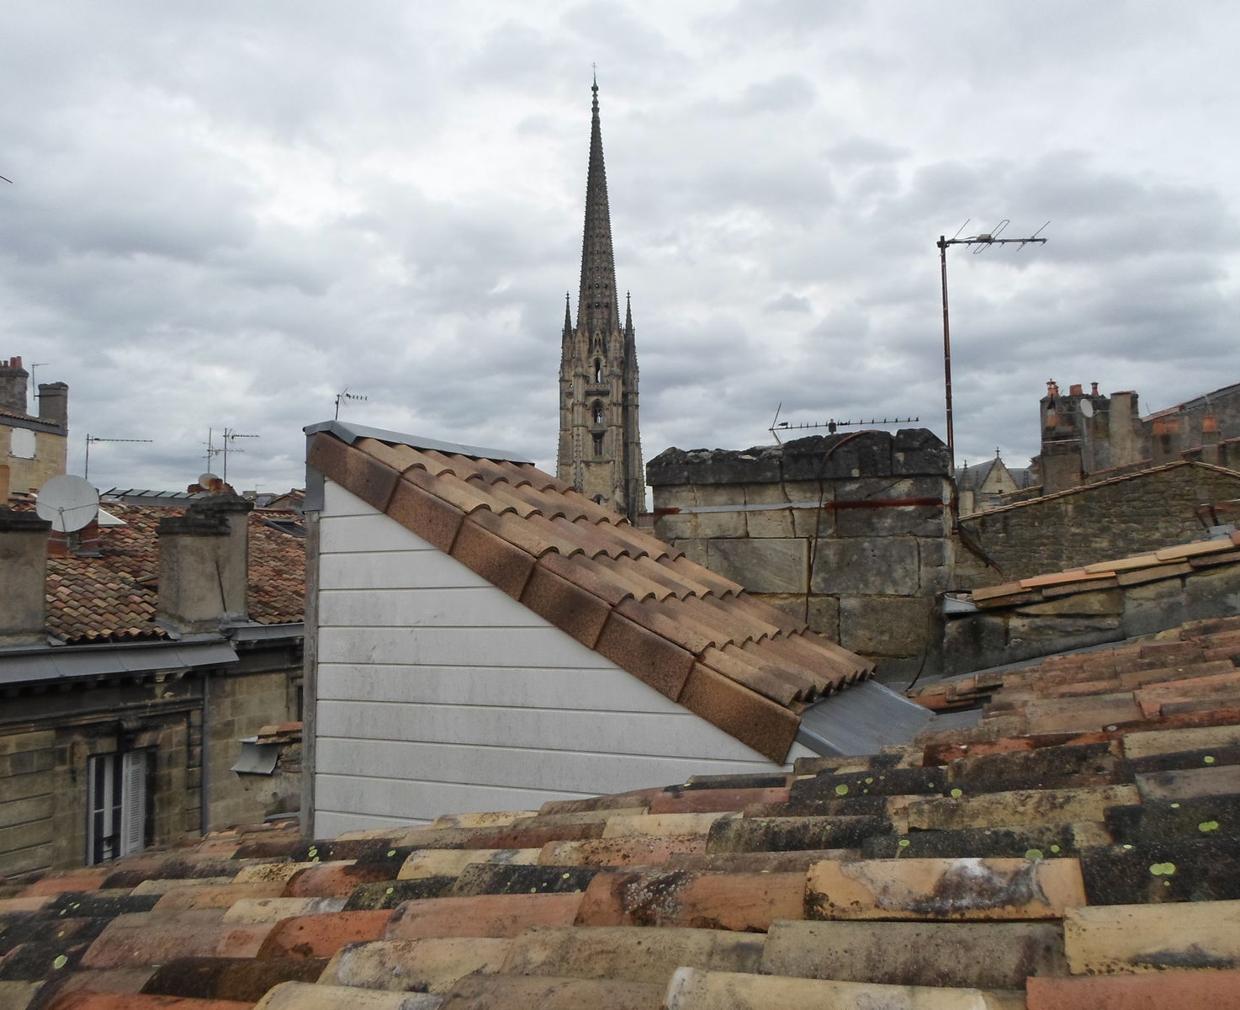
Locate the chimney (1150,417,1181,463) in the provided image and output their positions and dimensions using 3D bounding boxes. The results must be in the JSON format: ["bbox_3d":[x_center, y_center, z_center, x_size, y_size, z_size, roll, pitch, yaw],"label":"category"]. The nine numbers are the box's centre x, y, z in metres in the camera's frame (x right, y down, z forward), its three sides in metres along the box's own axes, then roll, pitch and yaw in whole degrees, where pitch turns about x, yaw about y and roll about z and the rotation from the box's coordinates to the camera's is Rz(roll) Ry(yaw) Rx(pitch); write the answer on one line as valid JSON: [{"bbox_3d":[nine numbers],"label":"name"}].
[{"bbox_3d":[14.439,-1.697,25.718,0.660,1.280,0.420,-4,-6,30],"label":"chimney"}]

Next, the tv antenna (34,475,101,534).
[{"bbox_3d":[-9.557,-0.062,16.805,1.080,1.020,0.420,1,-19,-21],"label":"tv antenna"}]

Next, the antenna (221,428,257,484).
[{"bbox_3d":[-10.829,-1.380,27.730,1.120,1.600,0.420,-2,-5,17],"label":"antenna"}]

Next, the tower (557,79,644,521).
[{"bbox_3d":[-4.116,-30.970,186.298,16.500,105.400,16.500,-1,-5,0],"label":"tower"}]

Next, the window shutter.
[{"bbox_3d":[-7.190,4.564,14.341,0.050,1.850,0.430,-4,-6,30],"label":"window shutter"}]

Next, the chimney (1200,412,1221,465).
[{"bbox_3d":[14.716,-1.610,24.205,0.420,1.330,0.420,-4,-6,30],"label":"chimney"}]

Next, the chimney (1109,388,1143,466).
[{"bbox_3d":[14.154,-2.108,27.259,0.740,2.150,0.620,-4,-6,30],"label":"chimney"}]

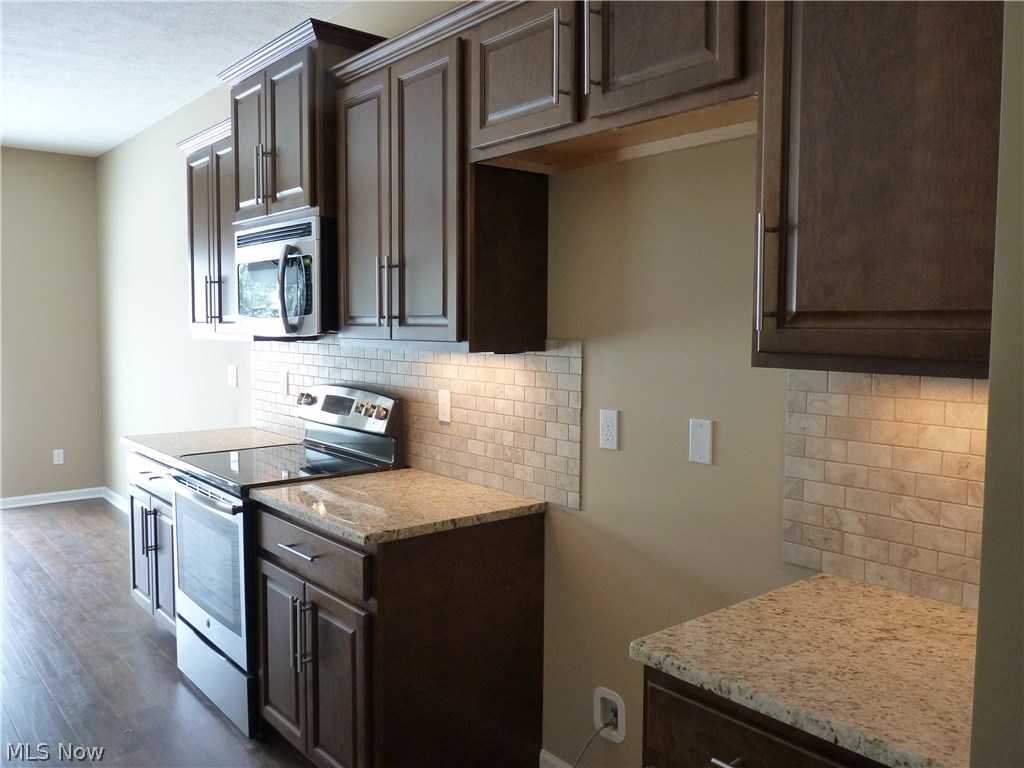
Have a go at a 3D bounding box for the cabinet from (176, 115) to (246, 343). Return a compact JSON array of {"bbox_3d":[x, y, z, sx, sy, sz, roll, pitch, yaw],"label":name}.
[{"bbox_3d":[-1.263,-0.681,3.777,0.360,0.946,0.790,-3,5,-41],"label":"cabinet"}]

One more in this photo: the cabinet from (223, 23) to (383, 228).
[{"bbox_3d":[-0.783,-0.930,3.138,0.445,0.638,0.830,-3,5,-41],"label":"cabinet"}]

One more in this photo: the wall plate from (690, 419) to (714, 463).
[{"bbox_3d":[0.486,0.149,2.063,0.008,0.114,0.071,-3,5,-41],"label":"wall plate"}]

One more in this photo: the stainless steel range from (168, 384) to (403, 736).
[{"bbox_3d":[-0.914,0.613,3.166,0.670,1.190,0.762,-3,5,-41],"label":"stainless steel range"}]

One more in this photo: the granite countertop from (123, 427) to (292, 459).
[{"bbox_3d":[-1.375,0.285,3.743,0.651,0.030,0.754,-3,5,-41],"label":"granite countertop"}]

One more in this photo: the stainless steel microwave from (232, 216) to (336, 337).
[{"bbox_3d":[-0.782,-0.405,3.188,0.420,0.415,0.760,-3,5,-41],"label":"stainless steel microwave"}]

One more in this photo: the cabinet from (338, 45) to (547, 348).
[{"bbox_3d":[-0.261,-0.562,2.639,0.333,0.894,0.761,-3,5,-41],"label":"cabinet"}]

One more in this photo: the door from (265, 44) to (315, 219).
[{"bbox_3d":[-0.810,-0.899,2.898,0.022,0.534,0.351,-3,5,-41],"label":"door"}]

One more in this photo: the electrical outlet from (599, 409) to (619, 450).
[{"bbox_3d":[0.278,0.133,2.305,0.008,0.114,0.071,-3,5,-41],"label":"electrical outlet"}]

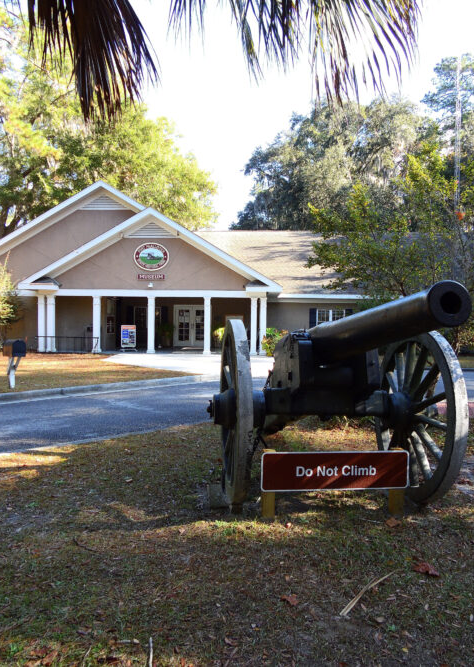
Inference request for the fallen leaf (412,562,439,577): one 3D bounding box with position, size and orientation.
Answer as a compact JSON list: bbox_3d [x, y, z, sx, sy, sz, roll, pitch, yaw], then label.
[{"bbox_3d":[1.242,1.555,3.044,0.185,0.038,0.120,1,1,20],"label":"fallen leaf"}]

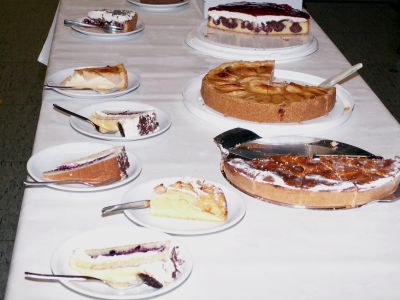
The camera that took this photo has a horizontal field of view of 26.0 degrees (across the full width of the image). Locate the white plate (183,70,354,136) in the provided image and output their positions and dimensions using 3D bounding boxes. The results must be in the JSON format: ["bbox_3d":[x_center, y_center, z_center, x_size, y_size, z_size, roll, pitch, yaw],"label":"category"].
[{"bbox_3d":[0.136,-0.098,1.756,0.343,0.023,0.343,1,25,-1],"label":"white plate"}]

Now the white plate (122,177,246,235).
[{"bbox_3d":[-0.024,0.092,1.344,0.191,0.021,0.191,4,24,-2],"label":"white plate"}]

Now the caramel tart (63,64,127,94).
[{"bbox_3d":[-0.222,-0.154,1.807,0.137,0.042,0.070,3,25,4],"label":"caramel tart"}]

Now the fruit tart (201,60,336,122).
[{"bbox_3d":[0.145,-0.131,1.821,0.280,0.041,0.280,5,24,0],"label":"fruit tart"}]

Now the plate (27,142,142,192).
[{"bbox_3d":[-0.192,0.034,1.440,0.191,0.021,0.191,4,24,-2],"label":"plate"}]

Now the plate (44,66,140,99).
[{"bbox_3d":[-0.224,-0.137,1.816,0.191,0.021,0.191,4,24,-2],"label":"plate"}]

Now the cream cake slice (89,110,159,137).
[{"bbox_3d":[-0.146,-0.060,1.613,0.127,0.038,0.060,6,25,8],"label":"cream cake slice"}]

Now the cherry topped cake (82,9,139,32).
[{"bbox_3d":[-0.229,-0.330,2.186,0.135,0.040,0.070,10,26,16],"label":"cherry topped cake"}]

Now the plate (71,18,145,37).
[{"bbox_3d":[-0.230,-0.306,2.179,0.184,0.020,0.184,1,25,-1],"label":"plate"}]

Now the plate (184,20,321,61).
[{"bbox_3d":[0.126,-0.259,2.104,0.325,0.023,0.325,1,25,-1],"label":"plate"}]

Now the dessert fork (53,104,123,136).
[{"bbox_3d":[-0.212,-0.057,1.616,0.142,0.015,0.021,22,28,16],"label":"dessert fork"}]

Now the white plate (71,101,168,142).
[{"bbox_3d":[-0.149,-0.048,1.633,0.191,0.021,0.191,4,24,-2],"label":"white plate"}]

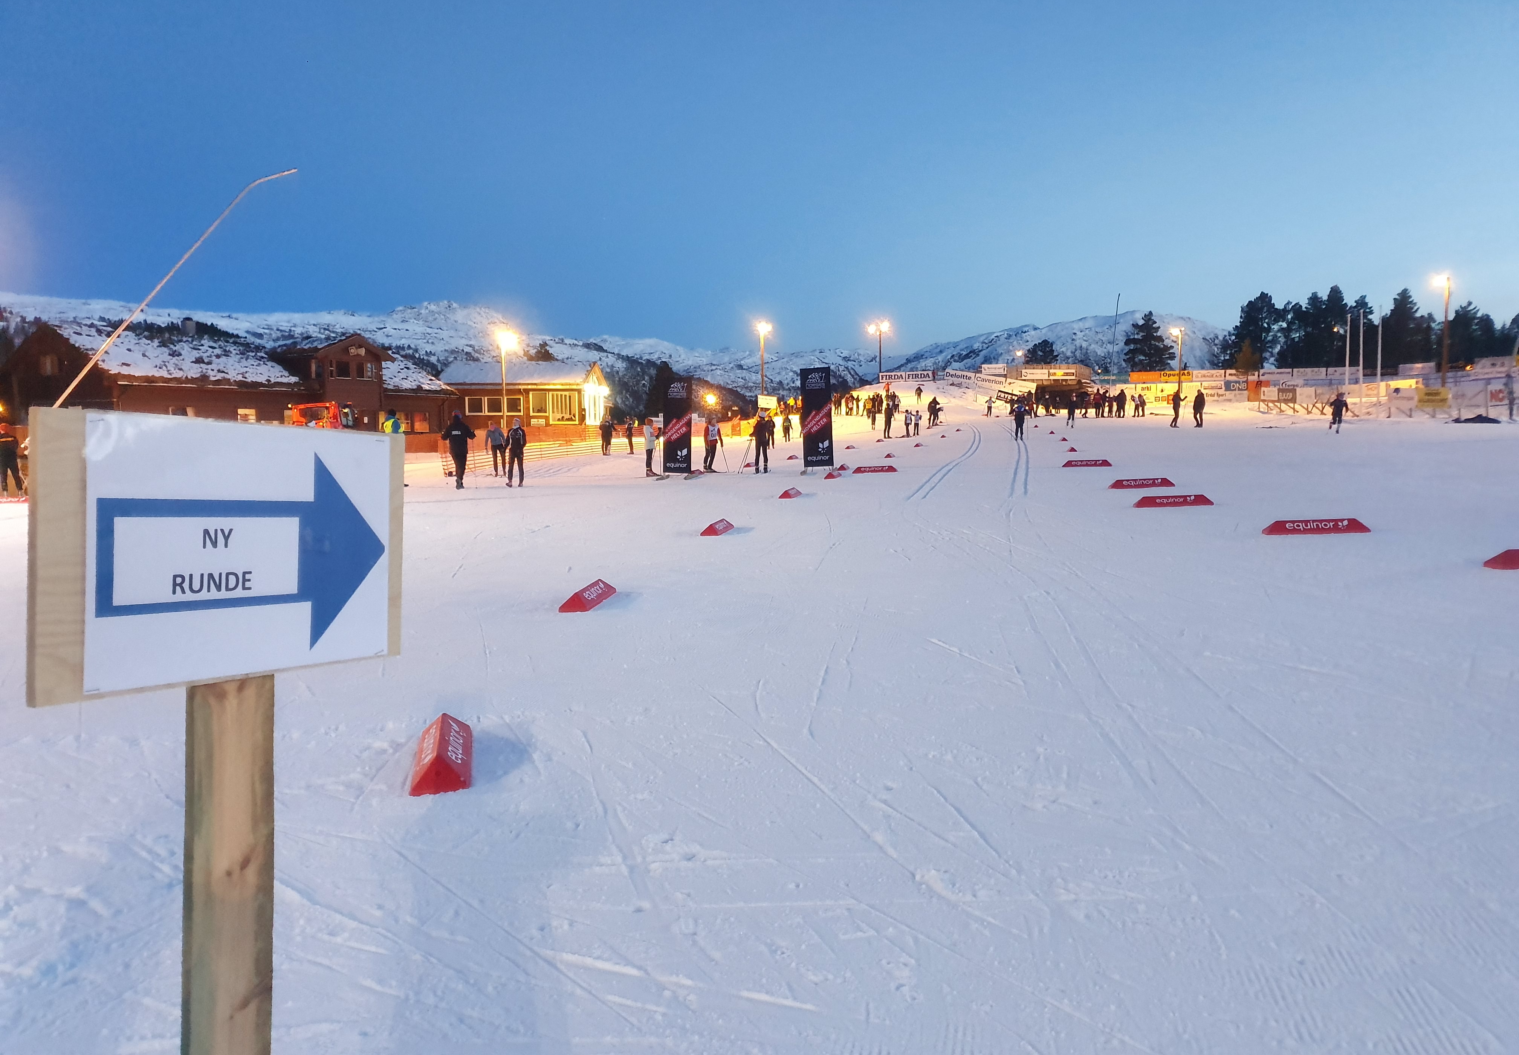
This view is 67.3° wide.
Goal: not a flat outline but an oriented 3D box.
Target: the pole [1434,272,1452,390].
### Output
[{"bbox_3d":[42.084,-11.686,70.000,0.900,7.700,0.400,-2,5,-12],"label":"pole"}]

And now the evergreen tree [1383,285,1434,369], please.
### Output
[{"bbox_3d":[65.431,-19.797,115.000,4.700,8.500,4.700,1,6,22],"label":"evergreen tree"}]

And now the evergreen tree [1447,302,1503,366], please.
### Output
[{"bbox_3d":[69.956,-18.581,112.000,5.000,7.600,5.000,0,5,0],"label":"evergreen tree"}]

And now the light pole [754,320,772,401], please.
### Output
[{"bbox_3d":[0.221,-11.980,85.000,1.100,6.900,0.600,0,6,11],"label":"light pole"}]

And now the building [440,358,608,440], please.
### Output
[{"bbox_3d":[-14.750,-8.050,72.800,9.000,5.000,8.000,-1,6,-2],"label":"building"}]

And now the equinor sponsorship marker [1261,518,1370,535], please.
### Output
[{"bbox_3d":[5.909,-0.004,12.100,1.020,0.145,0.270,-2,6,12],"label":"equinor sponsorship marker"}]

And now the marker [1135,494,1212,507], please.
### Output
[{"bbox_3d":[6.307,-0.405,17.300,1.170,0.150,0.285,-1,6,13],"label":"marker"}]

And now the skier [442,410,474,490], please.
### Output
[{"bbox_3d":[-7.333,-1.887,27.700,0.750,1.870,0.550,0,5,0],"label":"skier"}]

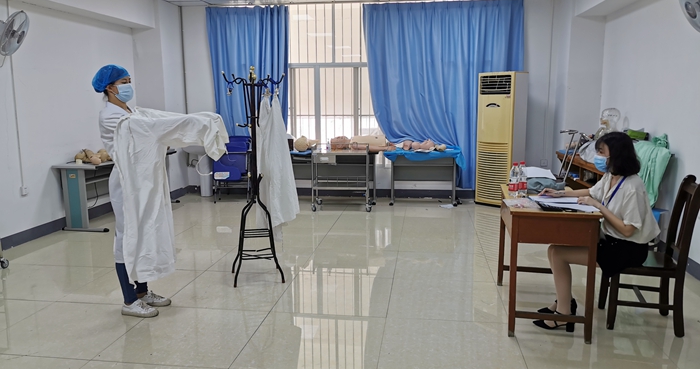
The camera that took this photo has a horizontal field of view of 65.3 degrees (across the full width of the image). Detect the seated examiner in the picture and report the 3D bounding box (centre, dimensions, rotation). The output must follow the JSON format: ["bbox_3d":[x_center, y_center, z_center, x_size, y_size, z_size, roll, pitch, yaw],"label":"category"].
[{"bbox_3d":[1.561,0.280,3.469,0.770,1.210,0.500,2,9,18],"label":"seated examiner"}]

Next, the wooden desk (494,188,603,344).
[{"bbox_3d":[1.289,0.475,3.666,0.485,0.770,1.030,2,9,13],"label":"wooden desk"}]

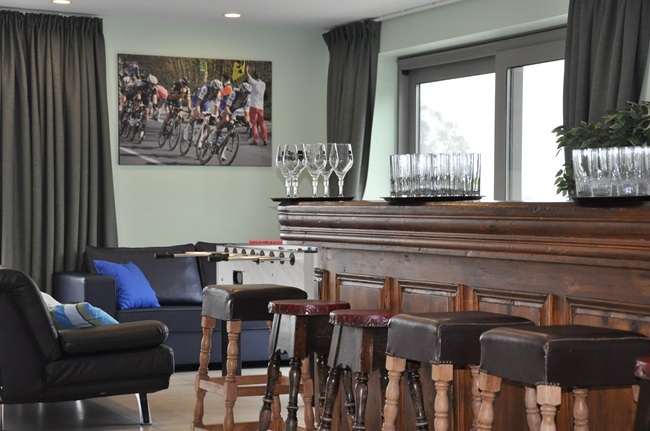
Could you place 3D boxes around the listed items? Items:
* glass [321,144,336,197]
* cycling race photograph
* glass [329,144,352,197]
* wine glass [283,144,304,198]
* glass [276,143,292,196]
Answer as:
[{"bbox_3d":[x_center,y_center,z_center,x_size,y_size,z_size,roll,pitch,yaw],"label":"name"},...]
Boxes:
[{"bbox_3d":[0.006,-0.178,5.680,0.098,0.220,0.098,0,1,0],"label":"glass"},{"bbox_3d":[-0.946,-0.767,10.434,1.200,0.800,0.030,0,1,-25],"label":"cycling race photograph"},{"bbox_3d":[0.066,-0.178,5.600,0.098,0.220,0.098,0,1,0],"label":"glass"},{"bbox_3d":[-0.118,-0.177,5.620,0.098,0.220,0.098,0,1,0],"label":"wine glass"},{"bbox_3d":[-0.147,-0.178,5.710,0.098,0.220,0.098,0,1,0],"label":"glass"}]

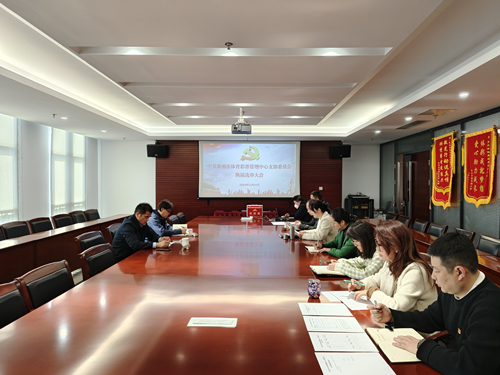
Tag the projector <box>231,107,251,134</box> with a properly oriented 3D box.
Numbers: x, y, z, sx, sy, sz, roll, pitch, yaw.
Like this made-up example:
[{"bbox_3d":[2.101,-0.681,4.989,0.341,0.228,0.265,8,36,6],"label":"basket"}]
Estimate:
[{"bbox_3d":[-0.141,-1.059,5.308,0.320,0.420,0.280,0,1,1],"label":"projector"}]

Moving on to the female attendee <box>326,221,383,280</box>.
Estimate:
[{"bbox_3d":[1.069,0.896,2.950,0.780,1.200,0.520,0,1,1],"label":"female attendee"}]

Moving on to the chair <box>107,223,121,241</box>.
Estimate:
[{"bbox_3d":[-1.546,0.993,4.480,0.580,0.960,0.500,0,1,1],"label":"chair"}]

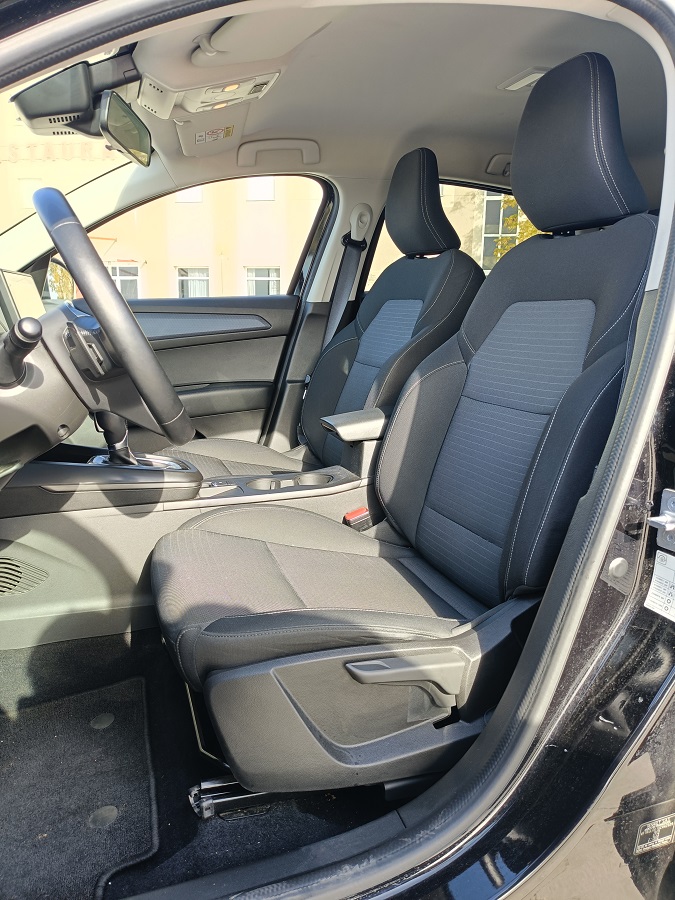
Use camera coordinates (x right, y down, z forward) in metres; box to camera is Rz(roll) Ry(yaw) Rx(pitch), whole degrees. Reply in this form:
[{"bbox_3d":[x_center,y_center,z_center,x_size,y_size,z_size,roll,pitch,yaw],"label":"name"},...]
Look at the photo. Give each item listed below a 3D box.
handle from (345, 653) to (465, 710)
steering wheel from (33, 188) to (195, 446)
[{"bbox_3d":[0.084,0.286,0.811,0.160,0.060,0.038,2,11,-20],"label":"handle"},{"bbox_3d":[-0.307,-0.153,0.857,0.085,0.362,0.364,-30,20,-11],"label":"steering wheel"}]

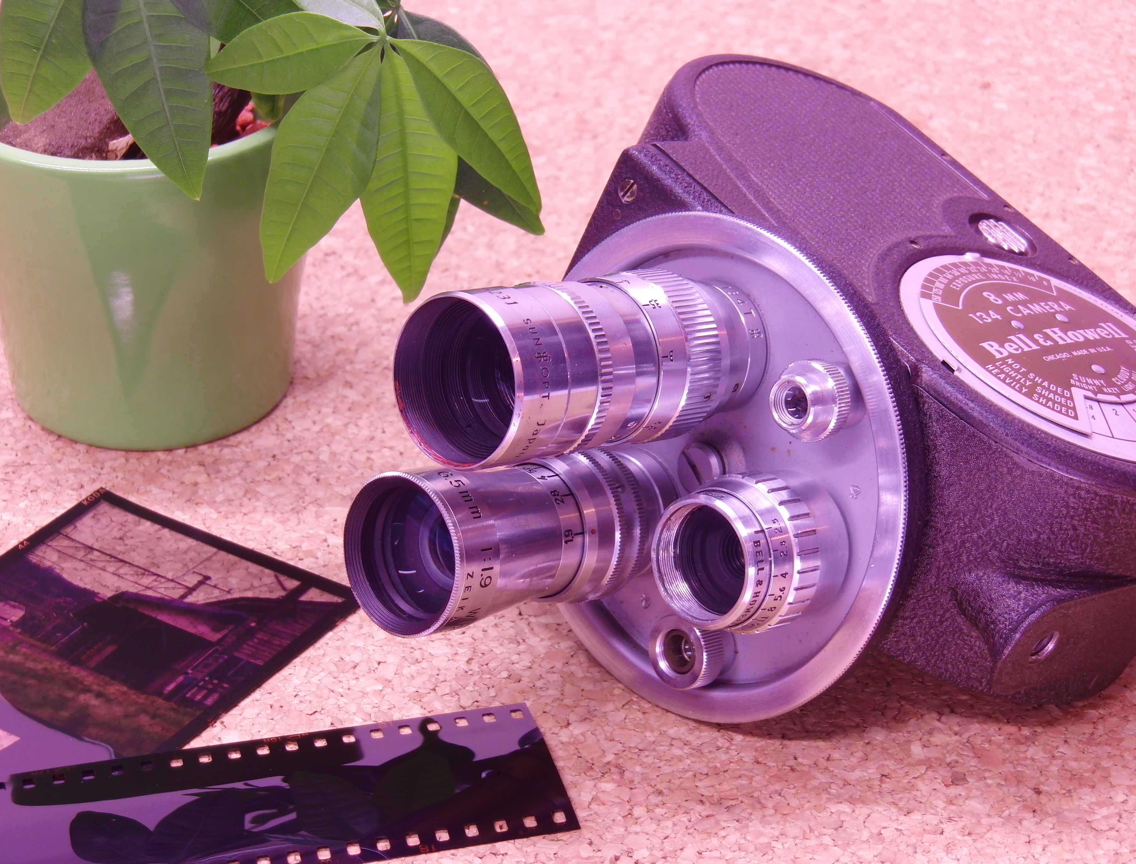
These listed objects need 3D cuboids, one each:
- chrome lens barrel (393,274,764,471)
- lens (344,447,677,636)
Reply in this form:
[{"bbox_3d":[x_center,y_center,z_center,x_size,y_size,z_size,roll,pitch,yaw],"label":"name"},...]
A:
[{"bbox_3d":[0.004,-0.011,0.466,0.027,0.027,0.060,28,24,37],"label":"chrome lens barrel"},{"bbox_3d":[-0.008,0.016,0.484,0.027,0.027,0.054,28,24,37],"label":"lens"}]

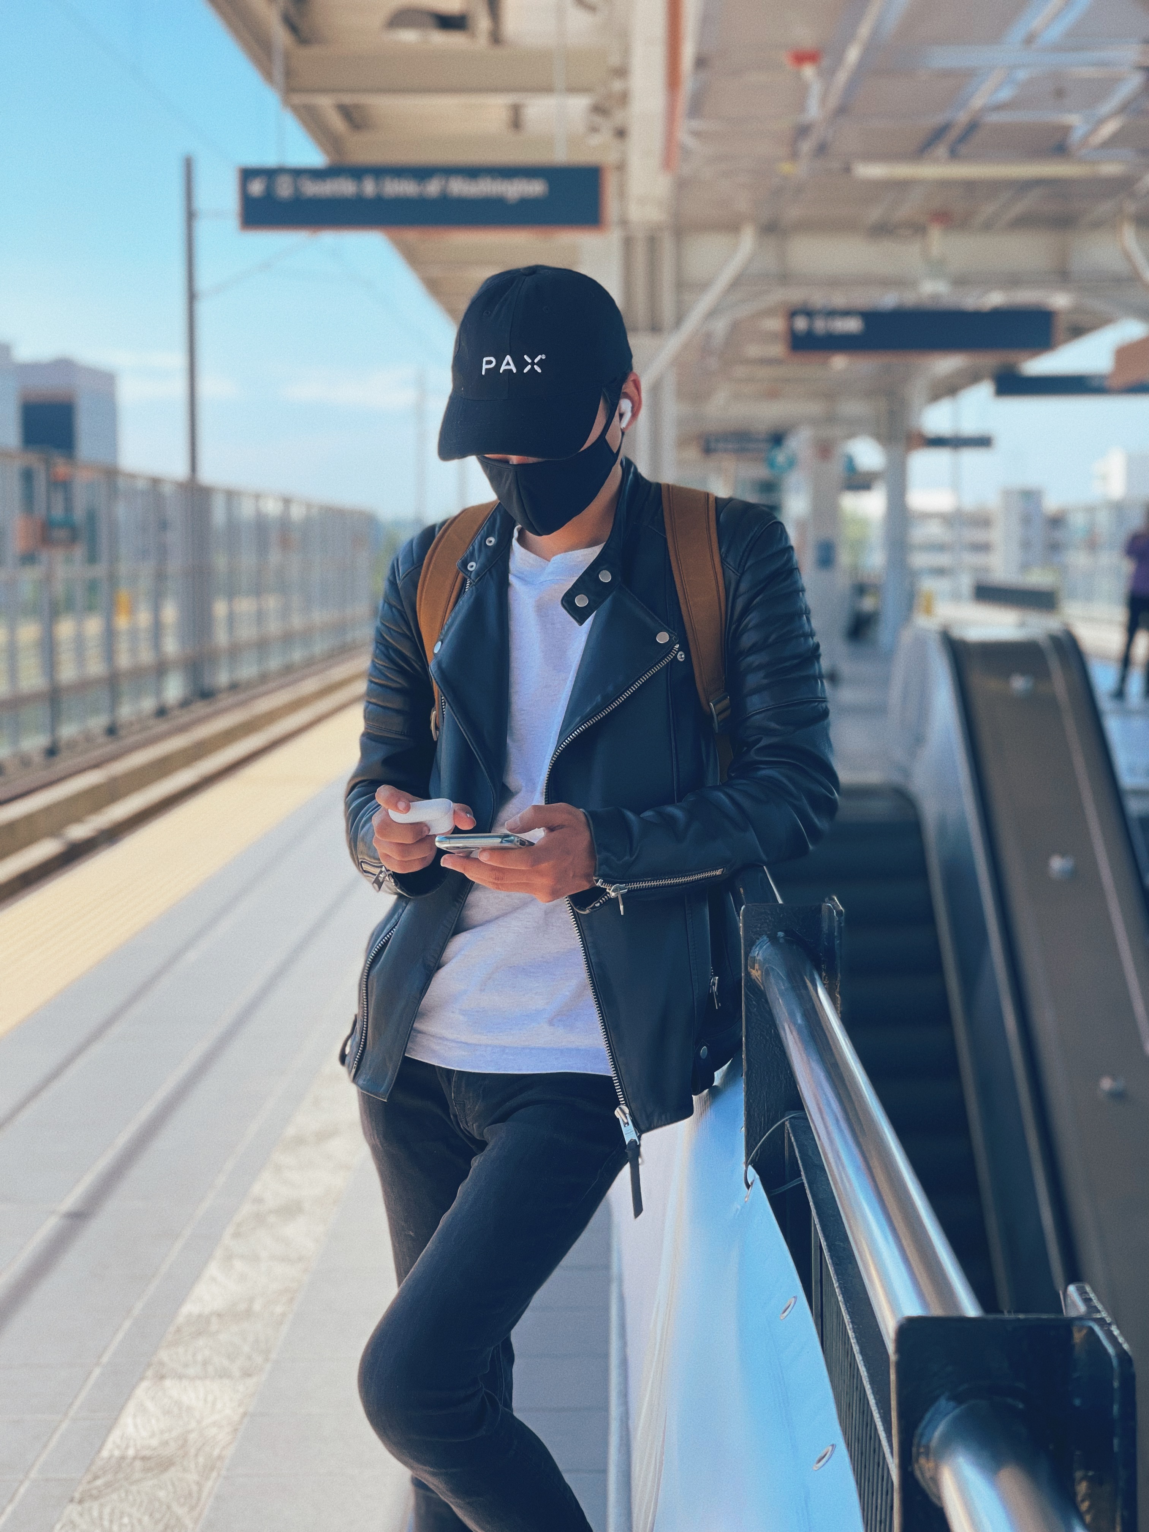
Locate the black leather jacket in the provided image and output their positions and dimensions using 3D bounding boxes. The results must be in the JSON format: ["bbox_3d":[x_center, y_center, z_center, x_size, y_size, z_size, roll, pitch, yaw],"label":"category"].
[{"bbox_3d":[0.014,0.017,2.790,0.485,0.655,0.365,2,5,21],"label":"black leather jacket"}]

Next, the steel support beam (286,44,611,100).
[{"bbox_3d":[-0.820,-4.521,18.400,2.120,0.320,0.270,0,4,1],"label":"steel support beam"}]

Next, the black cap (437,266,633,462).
[{"bbox_3d":[-0.041,-0.388,2.760,0.178,0.155,0.262,1,21,18],"label":"black cap"}]

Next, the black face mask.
[{"bbox_3d":[-0.028,-0.277,2.730,0.142,0.120,0.105,1,21,19],"label":"black face mask"}]

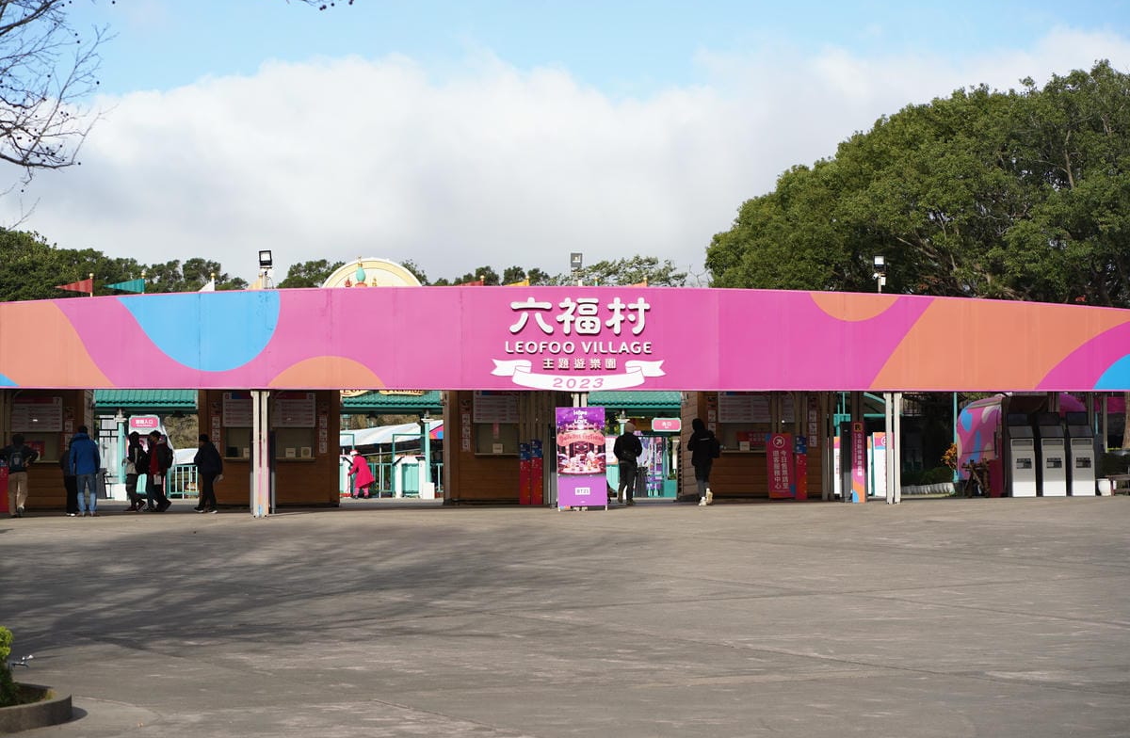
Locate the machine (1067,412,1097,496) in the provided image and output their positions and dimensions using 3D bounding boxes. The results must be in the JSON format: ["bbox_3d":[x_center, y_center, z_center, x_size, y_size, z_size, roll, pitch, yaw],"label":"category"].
[{"bbox_3d":[10.794,1.773,55.700,0.500,1.760,0.500,0,-1,-5],"label":"machine"}]

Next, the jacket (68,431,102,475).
[{"bbox_3d":[-9.472,1.670,52.700,0.630,0.850,0.360,0,-1,-6],"label":"jacket"}]

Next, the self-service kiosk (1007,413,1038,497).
[{"bbox_3d":[9.521,1.792,55.500,0.500,1.760,0.500,0,-1,-5],"label":"self-service kiosk"}]

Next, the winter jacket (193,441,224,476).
[{"bbox_3d":[-7.155,1.794,53.600,0.380,0.710,0.520,-1,-2,41],"label":"winter jacket"}]

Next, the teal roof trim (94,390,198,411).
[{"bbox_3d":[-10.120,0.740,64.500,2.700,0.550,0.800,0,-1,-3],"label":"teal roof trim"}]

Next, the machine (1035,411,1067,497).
[{"bbox_3d":[10.162,1.776,55.600,0.500,1.760,0.500,0,-1,-5],"label":"machine"}]

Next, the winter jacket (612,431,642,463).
[{"bbox_3d":[1.306,1.602,54.800,0.580,0.630,0.340,0,-1,5],"label":"winter jacket"}]

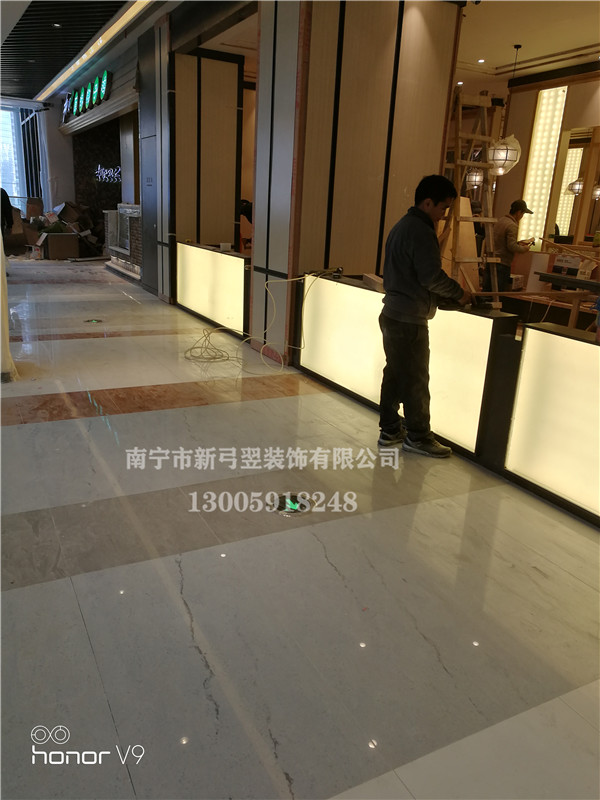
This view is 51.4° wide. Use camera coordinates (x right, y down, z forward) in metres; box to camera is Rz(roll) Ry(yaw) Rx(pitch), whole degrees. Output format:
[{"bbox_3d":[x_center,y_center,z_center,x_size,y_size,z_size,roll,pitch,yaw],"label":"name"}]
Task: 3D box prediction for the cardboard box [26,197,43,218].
[{"bbox_3d":[-6.530,-4.722,15.347,0.360,0.480,0.360,-6,19,-27],"label":"cardboard box"}]

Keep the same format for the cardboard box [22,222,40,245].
[{"bbox_3d":[-6.501,-4.007,15.108,0.380,0.480,0.360,-15,23,-24],"label":"cardboard box"}]

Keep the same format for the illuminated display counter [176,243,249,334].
[{"bbox_3d":[-1.111,-1.415,7.618,0.070,0.800,2.360,-6,19,-27],"label":"illuminated display counter"}]

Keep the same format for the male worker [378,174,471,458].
[{"bbox_3d":[0.709,-0.457,3.605,0.540,1.585,0.490,1,17,-9],"label":"male worker"}]

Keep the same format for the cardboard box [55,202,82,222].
[{"bbox_3d":[-5.763,-4.693,15.534,0.420,0.400,0.380,39,0,-26],"label":"cardboard box"}]

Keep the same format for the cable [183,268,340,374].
[{"bbox_3d":[-0.428,-0.776,5.613,0.970,0.940,1.720,-6,19,-27],"label":"cable"}]

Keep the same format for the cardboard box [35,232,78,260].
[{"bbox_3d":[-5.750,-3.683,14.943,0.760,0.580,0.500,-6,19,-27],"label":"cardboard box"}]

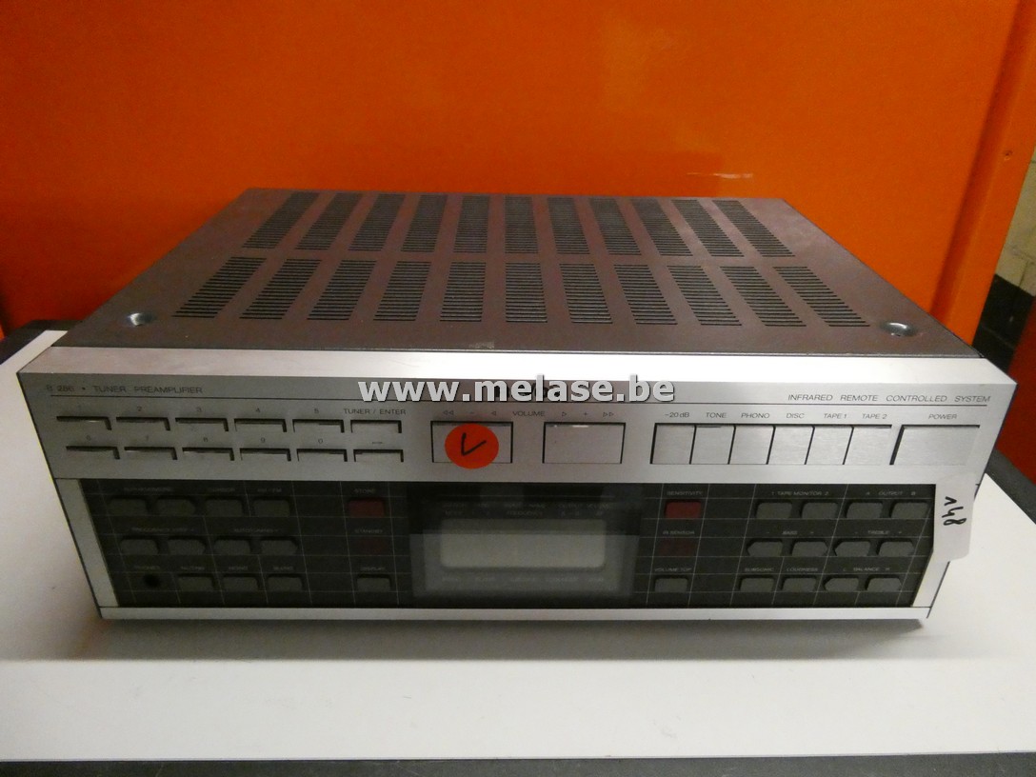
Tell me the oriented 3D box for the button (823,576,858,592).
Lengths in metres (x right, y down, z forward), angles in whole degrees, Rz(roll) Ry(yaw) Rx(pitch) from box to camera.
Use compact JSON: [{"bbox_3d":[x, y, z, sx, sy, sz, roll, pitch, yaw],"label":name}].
[{"bbox_3d":[0.175,0.106,0.390,0.017,0.011,0.005,1,30,-1],"label":"button"}]

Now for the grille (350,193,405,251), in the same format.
[{"bbox_3d":[-0.102,-0.124,0.533,0.022,0.003,0.139,1,30,-1],"label":"grille"}]

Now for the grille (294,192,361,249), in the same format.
[{"bbox_3d":[-0.136,-0.126,0.534,0.022,0.003,0.141,1,30,-1],"label":"grille"}]

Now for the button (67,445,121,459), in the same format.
[{"bbox_3d":[-0.202,0.030,0.342,0.023,0.007,0.005,1,30,-1],"label":"button"}]

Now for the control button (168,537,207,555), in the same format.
[{"bbox_3d":[-0.169,0.081,0.367,0.018,0.011,0.004,1,29,-1],"label":"control button"}]

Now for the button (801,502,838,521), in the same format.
[{"bbox_3d":[0.150,0.060,0.360,0.016,0.011,0.005,1,29,-1],"label":"button"}]

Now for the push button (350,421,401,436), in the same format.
[{"bbox_3d":[-0.066,0.018,0.334,0.023,0.007,0.004,1,29,-1],"label":"push button"}]

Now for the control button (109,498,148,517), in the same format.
[{"bbox_3d":[-0.191,0.058,0.353,0.017,0.009,0.004,1,30,-1],"label":"control button"}]

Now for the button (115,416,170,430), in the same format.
[{"bbox_3d":[-0.172,0.016,0.331,0.022,0.007,0.004,1,29,-1],"label":"button"}]

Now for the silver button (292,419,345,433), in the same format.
[{"bbox_3d":[-0.092,0.018,0.333,0.023,0.007,0.004,1,29,-1],"label":"silver button"}]

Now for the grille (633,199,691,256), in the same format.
[{"bbox_3d":[0.106,-0.121,0.535,0.021,0.003,0.139,1,29,-1],"label":"grille"}]

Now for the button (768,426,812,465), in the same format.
[{"bbox_3d":[0.130,0.027,0.343,0.018,0.022,0.005,1,29,-1],"label":"button"}]

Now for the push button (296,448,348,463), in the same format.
[{"bbox_3d":[-0.093,0.032,0.344,0.023,0.007,0.005,1,30,-1],"label":"push button"}]

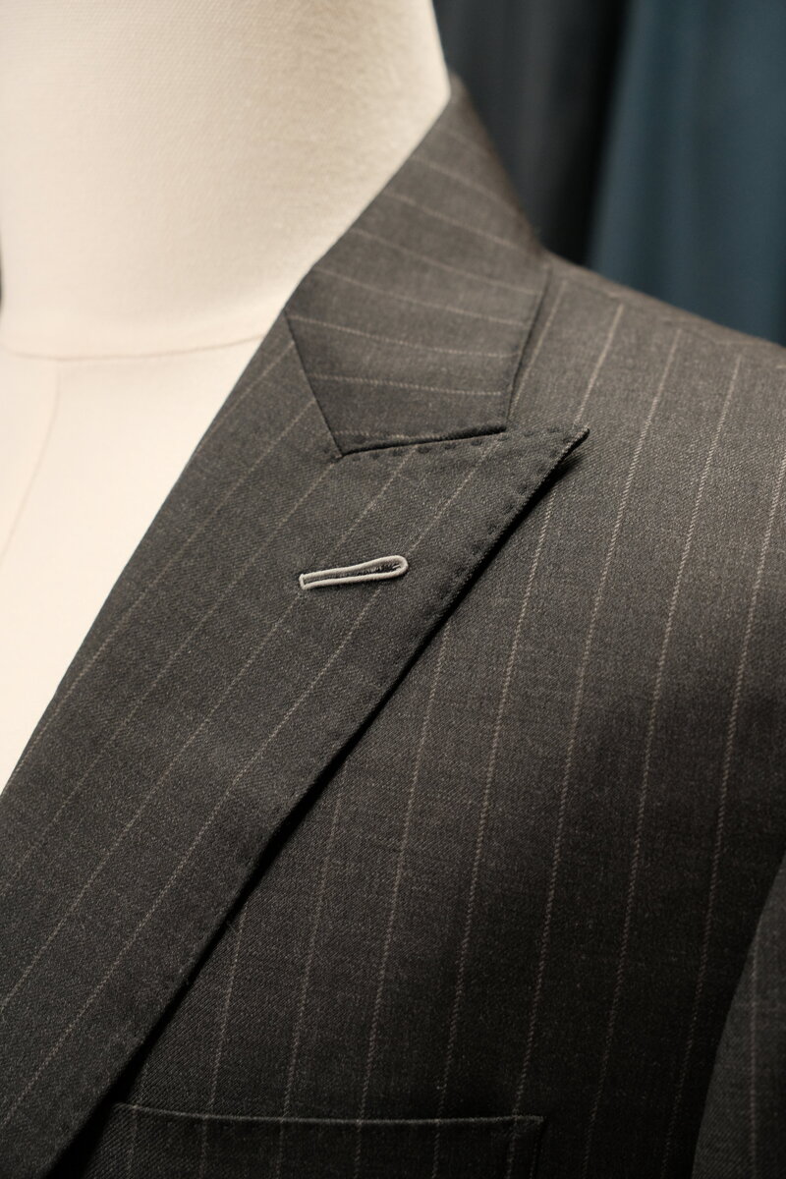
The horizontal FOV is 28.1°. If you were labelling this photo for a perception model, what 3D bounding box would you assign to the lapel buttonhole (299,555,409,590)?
[{"bbox_3d":[-0.010,-0.004,0.380,0.028,0.005,0.002,-10,-21,19],"label":"lapel buttonhole"}]

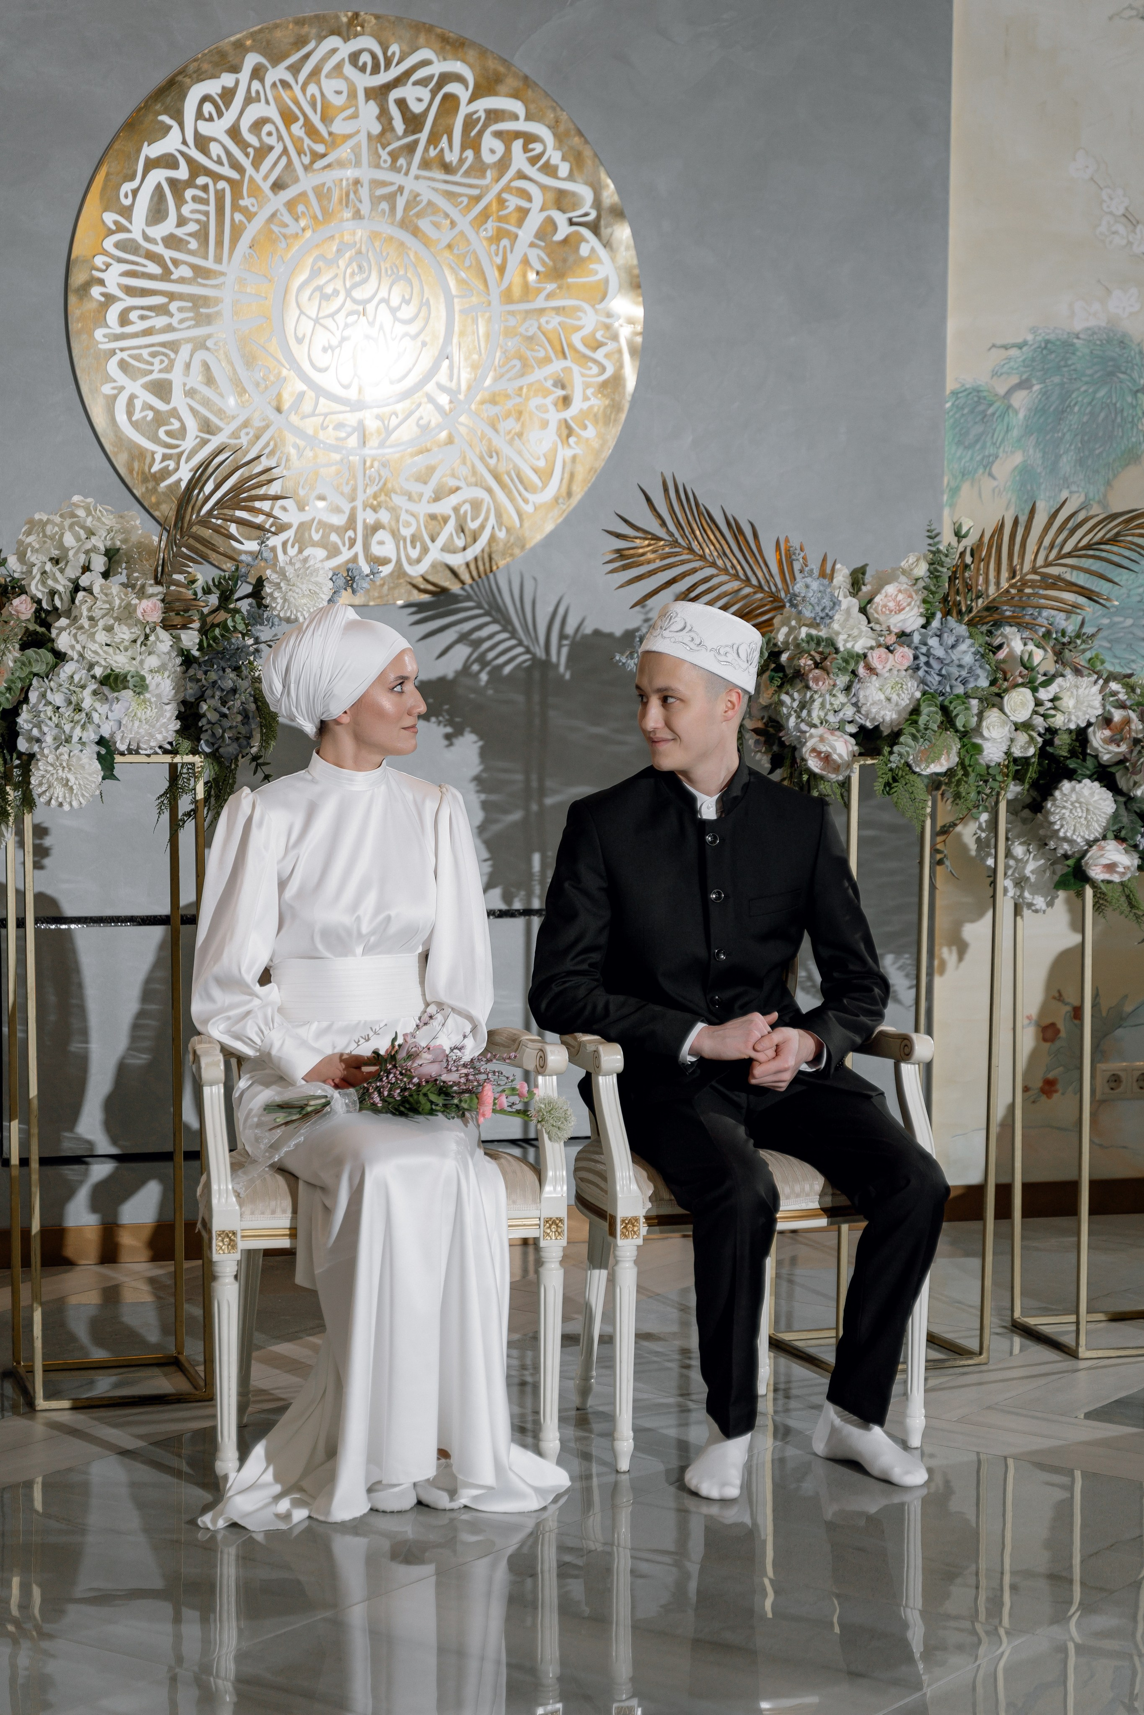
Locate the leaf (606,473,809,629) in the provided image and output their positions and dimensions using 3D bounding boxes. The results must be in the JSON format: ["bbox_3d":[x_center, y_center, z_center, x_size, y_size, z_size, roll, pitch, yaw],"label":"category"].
[{"bbox_3d":[0.241,-0.543,5.600,0.380,0.280,0.140,-1,5,-15],"label":"leaf"}]

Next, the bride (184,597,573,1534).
[{"bbox_3d":[-0.307,0.281,4.983,0.560,1.360,0.660,-1,5,-12],"label":"bride"}]

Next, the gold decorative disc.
[{"bbox_3d":[-0.441,-1.120,6.420,1.200,1.200,0.040,-1,5,-15],"label":"gold decorative disc"}]

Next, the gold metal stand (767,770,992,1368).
[{"bbox_3d":[0.569,0.360,5.746,0.303,1.095,0.300,-1,5,-21],"label":"gold metal stand"}]

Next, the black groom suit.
[{"bbox_3d":[0.247,0.368,5.102,0.600,1.040,0.620,-1,5,-15],"label":"black groom suit"}]

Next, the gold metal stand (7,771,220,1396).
[{"bbox_3d":[-0.801,0.372,5.462,0.303,1.095,0.300,-1,5,-17],"label":"gold metal stand"}]

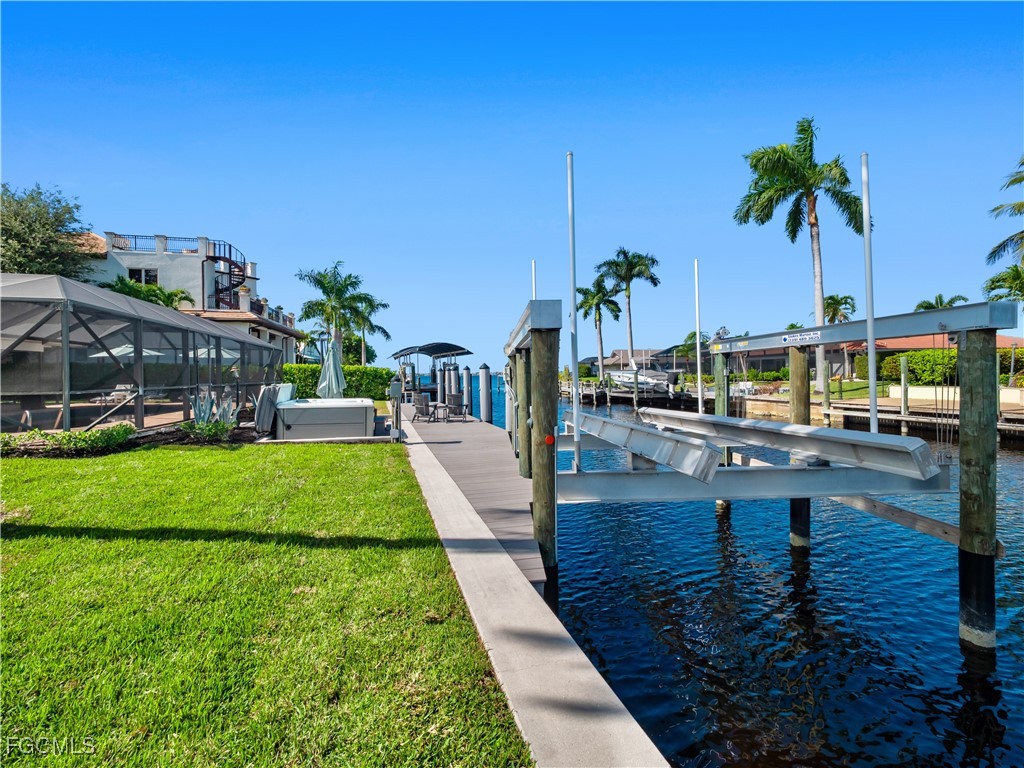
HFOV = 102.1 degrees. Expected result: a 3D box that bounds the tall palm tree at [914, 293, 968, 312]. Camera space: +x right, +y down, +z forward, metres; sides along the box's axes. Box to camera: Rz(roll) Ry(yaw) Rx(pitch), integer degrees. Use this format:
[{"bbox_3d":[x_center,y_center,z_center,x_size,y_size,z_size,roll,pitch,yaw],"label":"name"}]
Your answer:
[{"bbox_3d":[46.500,-5.227,44.897,4.300,9.500,4.300,-1,2,-44],"label":"tall palm tree"}]

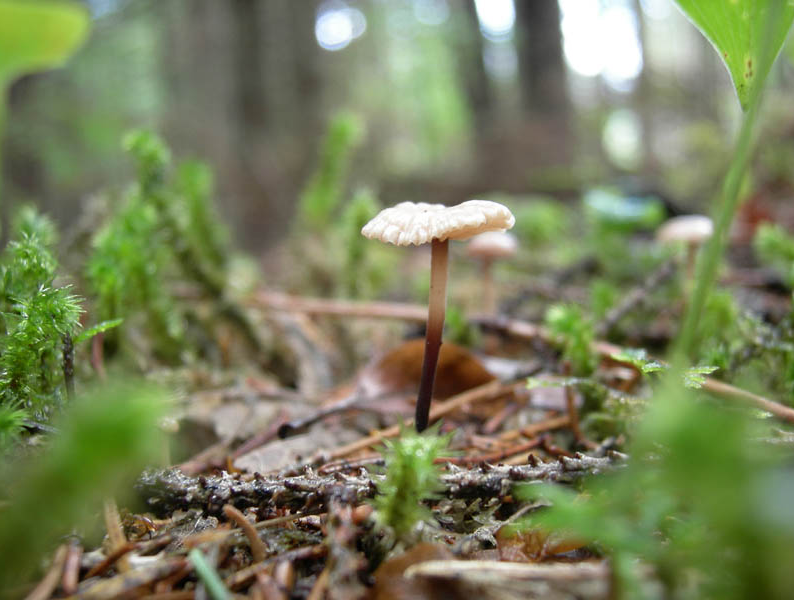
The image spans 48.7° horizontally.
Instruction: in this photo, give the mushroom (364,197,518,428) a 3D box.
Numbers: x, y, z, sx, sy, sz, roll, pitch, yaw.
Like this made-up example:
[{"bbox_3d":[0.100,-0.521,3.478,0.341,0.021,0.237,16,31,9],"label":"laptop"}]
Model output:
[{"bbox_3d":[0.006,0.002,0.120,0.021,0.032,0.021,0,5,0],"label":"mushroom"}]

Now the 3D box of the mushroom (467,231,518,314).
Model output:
[{"bbox_3d":[0.029,-0.009,0.270,0.015,0.025,0.015,0,5,0],"label":"mushroom"}]

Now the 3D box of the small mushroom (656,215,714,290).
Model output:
[{"bbox_3d":[0.095,-0.015,0.288,0.018,0.025,0.018,0,5,0],"label":"small mushroom"}]

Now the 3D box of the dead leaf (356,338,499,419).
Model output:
[{"bbox_3d":[0.005,0.013,0.150,0.024,0.011,0.018,0,5,0],"label":"dead leaf"}]

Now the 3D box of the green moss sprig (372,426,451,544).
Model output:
[{"bbox_3d":[0.002,0.022,0.104,0.009,0.014,0.009,0,5,0],"label":"green moss sprig"}]

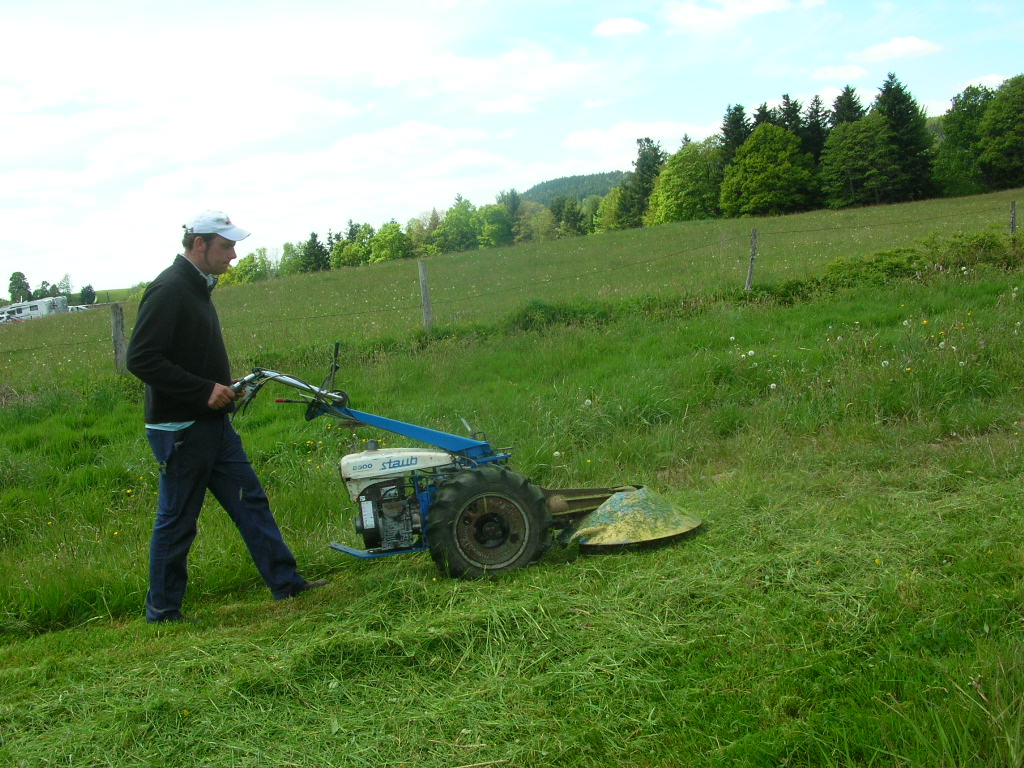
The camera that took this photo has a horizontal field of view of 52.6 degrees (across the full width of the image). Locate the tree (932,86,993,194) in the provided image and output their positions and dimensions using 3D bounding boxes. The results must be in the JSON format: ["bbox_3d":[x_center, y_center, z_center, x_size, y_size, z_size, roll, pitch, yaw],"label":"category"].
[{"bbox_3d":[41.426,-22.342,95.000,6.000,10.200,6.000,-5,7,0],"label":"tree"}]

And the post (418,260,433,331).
[{"bbox_3d":[-1.295,-1.317,15.500,0.110,1.070,0.110,-6,5,0],"label":"post"}]

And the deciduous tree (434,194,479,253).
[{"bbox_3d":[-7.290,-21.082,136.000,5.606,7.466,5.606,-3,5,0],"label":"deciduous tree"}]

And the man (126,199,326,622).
[{"bbox_3d":[-1.315,0.131,4.630,0.790,1.780,0.560,-5,7,-7],"label":"man"}]

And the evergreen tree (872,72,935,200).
[{"bbox_3d":[37.811,-23.807,100.000,6.400,12.200,6.400,-5,7,0],"label":"evergreen tree"}]

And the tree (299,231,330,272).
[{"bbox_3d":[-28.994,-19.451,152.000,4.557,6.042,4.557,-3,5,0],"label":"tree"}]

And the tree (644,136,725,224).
[{"bbox_3d":[15.919,-18.672,95.000,6.942,7.913,6.942,-3,5,0],"label":"tree"}]

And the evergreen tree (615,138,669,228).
[{"bbox_3d":[14.494,-22.380,115.000,5.200,10.000,5.200,-5,7,0],"label":"evergreen tree"}]

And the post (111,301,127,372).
[{"bbox_3d":[-5.000,-0.555,13.200,0.130,0.960,0.130,-1,7,0],"label":"post"}]

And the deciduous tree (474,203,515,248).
[{"bbox_3d":[-3.042,-27.555,180.000,6.800,7.300,6.800,-5,7,0],"label":"deciduous tree"}]

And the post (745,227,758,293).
[{"bbox_3d":[3.285,-1.673,14.200,0.100,0.930,0.100,3,7,-1],"label":"post"}]

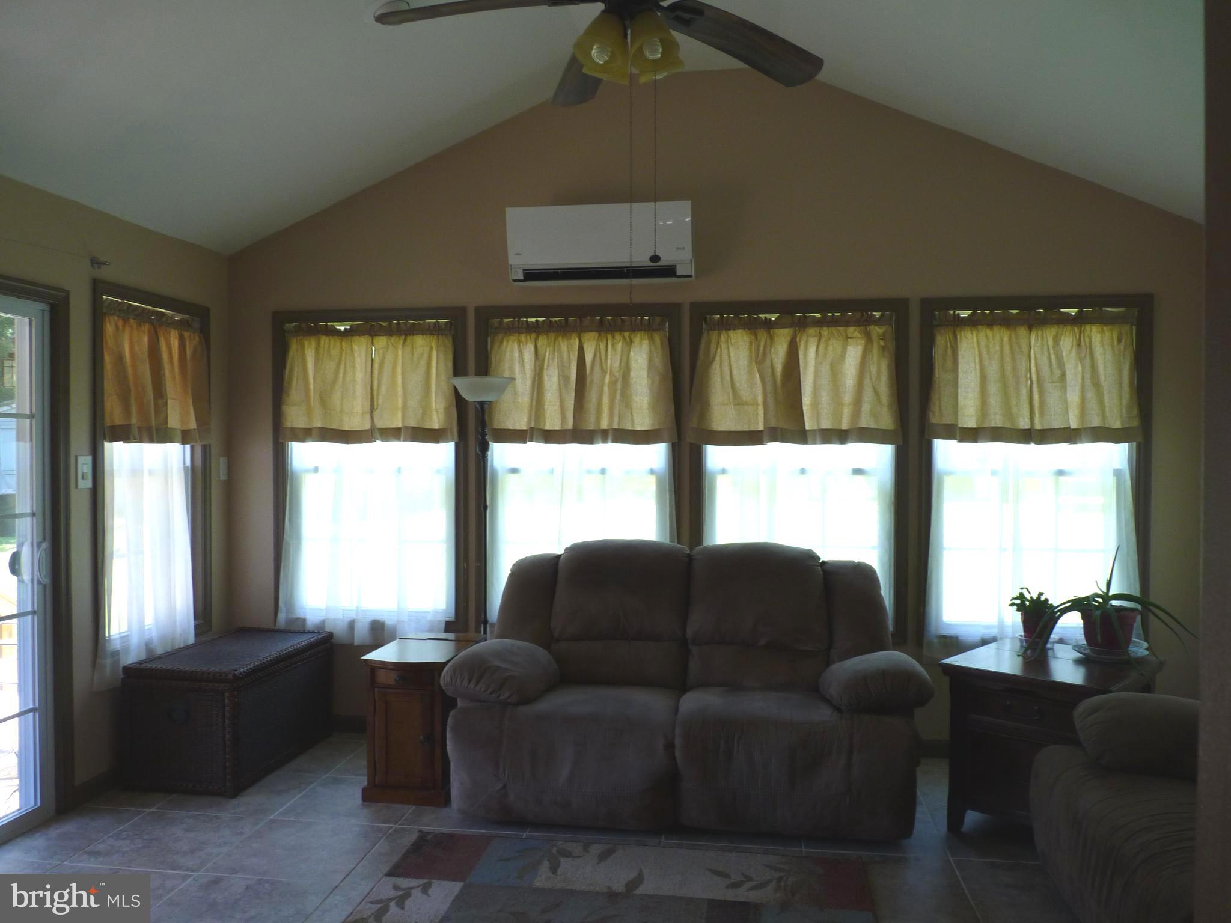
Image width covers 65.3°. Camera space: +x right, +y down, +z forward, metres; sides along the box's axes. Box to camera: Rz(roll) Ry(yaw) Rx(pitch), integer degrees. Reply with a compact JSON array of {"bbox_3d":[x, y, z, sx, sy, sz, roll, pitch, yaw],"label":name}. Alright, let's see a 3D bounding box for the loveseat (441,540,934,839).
[{"bbox_3d":[0.287,0.871,4.035,1.880,1.040,0.980,0,1,8],"label":"loveseat"}]

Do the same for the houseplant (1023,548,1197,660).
[{"bbox_3d":[1.845,0.537,3.630,0.600,0.425,0.440,0,1,8],"label":"houseplant"}]

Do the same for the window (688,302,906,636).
[{"bbox_3d":[0.863,0.047,4.541,1.018,1.619,0.100,0,1,8],"label":"window"}]

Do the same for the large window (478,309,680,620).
[{"bbox_3d":[-0.183,0.043,4.694,1.018,1.619,0.100,0,1,8],"label":"large window"}]

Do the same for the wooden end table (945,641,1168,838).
[{"bbox_3d":[1.632,1.074,3.593,0.595,0.650,0.615,1,1,44],"label":"wooden end table"}]

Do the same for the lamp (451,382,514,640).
[{"bbox_3d":[-0.620,0.489,4.527,0.310,1.785,0.310,0,1,8],"label":"lamp"}]

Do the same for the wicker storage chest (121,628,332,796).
[{"bbox_3d":[-1.737,1.117,4.396,0.514,0.532,0.876,0,1,8],"label":"wicker storage chest"}]

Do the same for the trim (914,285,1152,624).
[{"bbox_3d":[1.916,0.050,4.386,1.018,1.619,0.100,0,1,8],"label":"trim"}]

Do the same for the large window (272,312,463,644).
[{"bbox_3d":[-1.241,0.040,4.849,1.018,1.619,0.100,0,1,8],"label":"large window"}]

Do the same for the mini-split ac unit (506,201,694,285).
[{"bbox_3d":[-0.065,-1.027,4.541,0.870,0.325,0.215,0,1,8],"label":"mini-split ac unit"}]

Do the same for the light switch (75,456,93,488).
[{"bbox_3d":[-2.138,0.044,3.885,0.017,0.131,0.084,0,1,8],"label":"light switch"}]

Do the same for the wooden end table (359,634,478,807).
[{"bbox_3d":[-0.818,1.087,4.075,0.378,0.604,0.585,0,1,8],"label":"wooden end table"}]

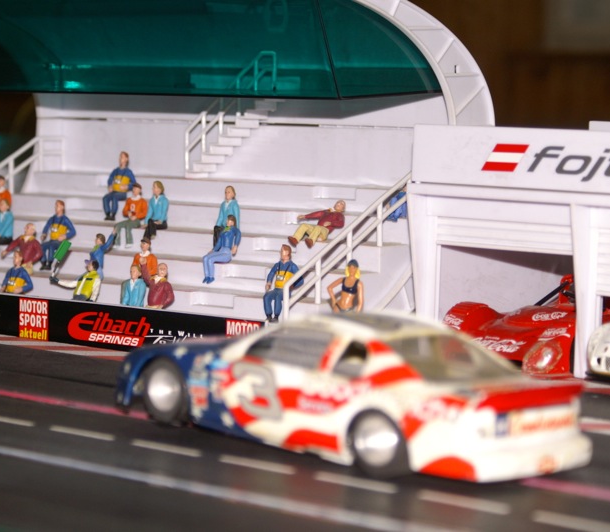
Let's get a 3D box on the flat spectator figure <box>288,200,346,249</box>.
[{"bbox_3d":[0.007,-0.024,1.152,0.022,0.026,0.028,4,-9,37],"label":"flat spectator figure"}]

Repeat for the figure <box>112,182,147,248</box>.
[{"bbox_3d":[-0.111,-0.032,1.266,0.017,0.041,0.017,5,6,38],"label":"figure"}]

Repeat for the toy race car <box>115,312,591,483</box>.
[{"bbox_3d":[0.015,0.049,0.830,0.208,0.055,0.077,7,8,42],"label":"toy race car"}]

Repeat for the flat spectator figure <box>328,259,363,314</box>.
[{"bbox_3d":[0.022,0.024,1.078,0.019,0.055,0.011,2,5,16],"label":"flat spectator figure"}]

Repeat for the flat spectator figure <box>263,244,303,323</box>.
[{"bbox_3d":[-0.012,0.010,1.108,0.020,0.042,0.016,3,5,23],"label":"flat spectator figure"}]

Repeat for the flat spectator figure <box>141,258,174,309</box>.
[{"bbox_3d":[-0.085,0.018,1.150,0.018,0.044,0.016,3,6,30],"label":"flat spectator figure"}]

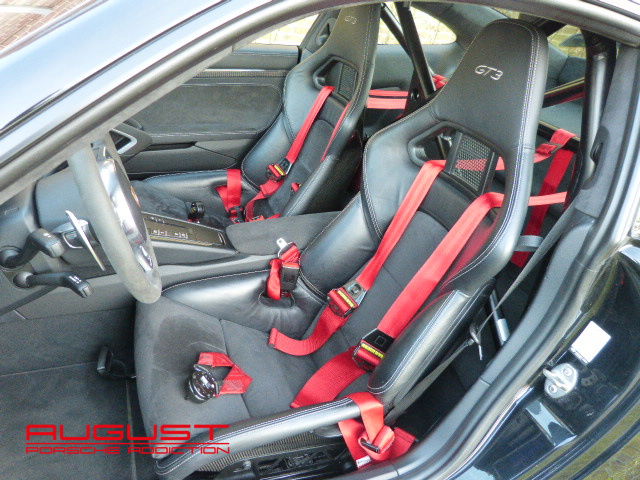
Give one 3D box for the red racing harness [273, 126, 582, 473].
[{"bbox_3d":[0.302,0.090,1.094,0.800,0.620,0.480,-7,33,-19],"label":"red racing harness"}]

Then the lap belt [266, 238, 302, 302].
[{"bbox_3d":[-0.108,0.088,1.254,0.085,0.175,0.065,-7,33,-19],"label":"lap belt"}]

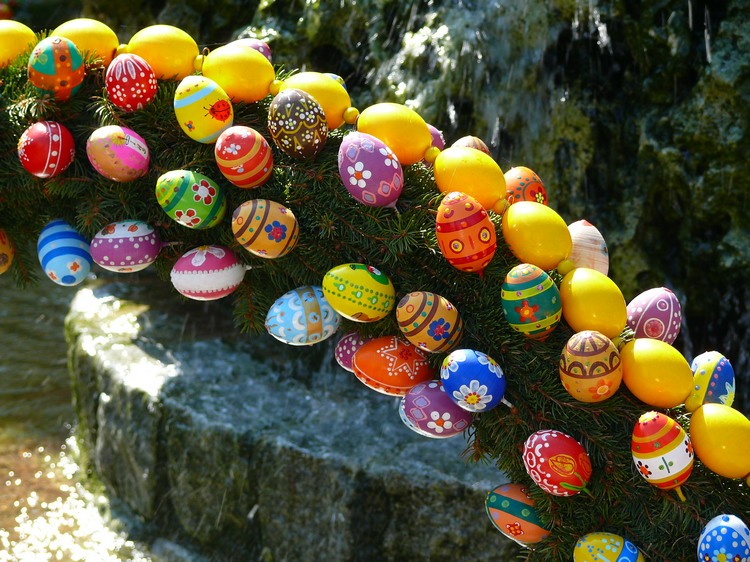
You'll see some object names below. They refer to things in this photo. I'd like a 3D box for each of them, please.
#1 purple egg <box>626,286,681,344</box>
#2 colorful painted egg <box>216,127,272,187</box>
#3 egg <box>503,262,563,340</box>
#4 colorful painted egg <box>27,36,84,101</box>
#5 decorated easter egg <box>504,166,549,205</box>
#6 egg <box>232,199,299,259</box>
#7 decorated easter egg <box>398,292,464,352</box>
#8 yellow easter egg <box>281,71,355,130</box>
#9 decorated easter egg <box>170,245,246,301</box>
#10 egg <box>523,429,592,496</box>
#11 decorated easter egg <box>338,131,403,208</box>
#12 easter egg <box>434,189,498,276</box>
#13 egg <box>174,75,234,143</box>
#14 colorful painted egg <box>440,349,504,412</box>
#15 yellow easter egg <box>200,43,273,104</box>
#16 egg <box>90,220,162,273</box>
[{"bbox_3d":[0.213,0.028,2.460,0.041,0.052,0.041,22,15,0],"label":"purple egg"},{"bbox_3d":[-0.101,-0.096,2.520,0.044,0.056,0.044,-25,38,0],"label":"colorful painted egg"},{"bbox_3d":[0.115,0.015,2.400,0.044,0.059,0.044,-16,35,0],"label":"egg"},{"bbox_3d":[-0.253,-0.168,2.580,0.044,0.057,0.044,5,28,0],"label":"colorful painted egg"},{"bbox_3d":[0.121,-0.066,2.610,0.039,0.051,0.039,-18,14,0],"label":"decorated easter egg"},{"bbox_3d":[-0.083,-0.040,2.470,0.057,0.044,0.044,28,0,-41],"label":"egg"},{"bbox_3d":[0.041,0.031,2.460,0.059,0.043,0.043,40,0,-40],"label":"decorated easter egg"},{"bbox_3d":[-0.046,-0.142,2.560,0.061,0.045,0.045,24,0,20],"label":"yellow easter egg"},{"bbox_3d":[-0.131,-0.006,2.540,0.059,0.043,0.043,-8,0,-15],"label":"decorated easter egg"},{"bbox_3d":[0.129,0.129,2.290,0.054,0.042,0.042,38,0,-22],"label":"egg"},{"bbox_3d":[-0.003,-0.084,2.450,0.045,0.060,0.045,-30,11,0],"label":"decorated easter egg"},{"bbox_3d":[0.068,-0.037,2.420,0.043,0.060,0.043,-14,14,0],"label":"easter egg"},{"bbox_3d":[-0.134,-0.135,2.550,0.045,0.057,0.045,-28,18,0],"label":"egg"},{"bbox_3d":[0.072,0.073,2.390,0.046,0.046,0.059,6,-14,27],"label":"colorful painted egg"},{"bbox_3d":[-0.106,-0.162,2.540,0.060,0.044,0.044,15,0,26],"label":"yellow easter egg"},{"bbox_3d":[-0.194,-0.027,2.530,0.056,0.040,0.040,-5,0,-14],"label":"egg"}]

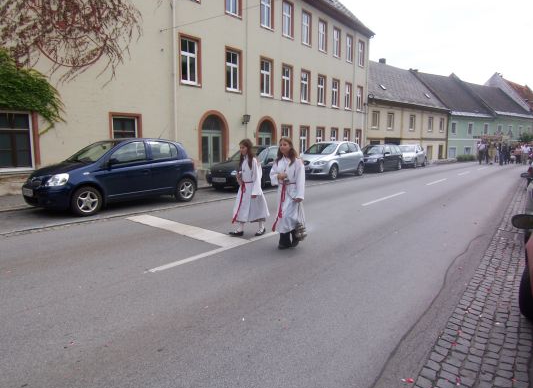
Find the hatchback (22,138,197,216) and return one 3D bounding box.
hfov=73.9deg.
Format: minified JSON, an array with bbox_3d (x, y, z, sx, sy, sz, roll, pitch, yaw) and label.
[{"bbox_3d":[-3.351,-0.497,8.082,1.670,1.500,3.640,7,11,38],"label":"hatchback"}]

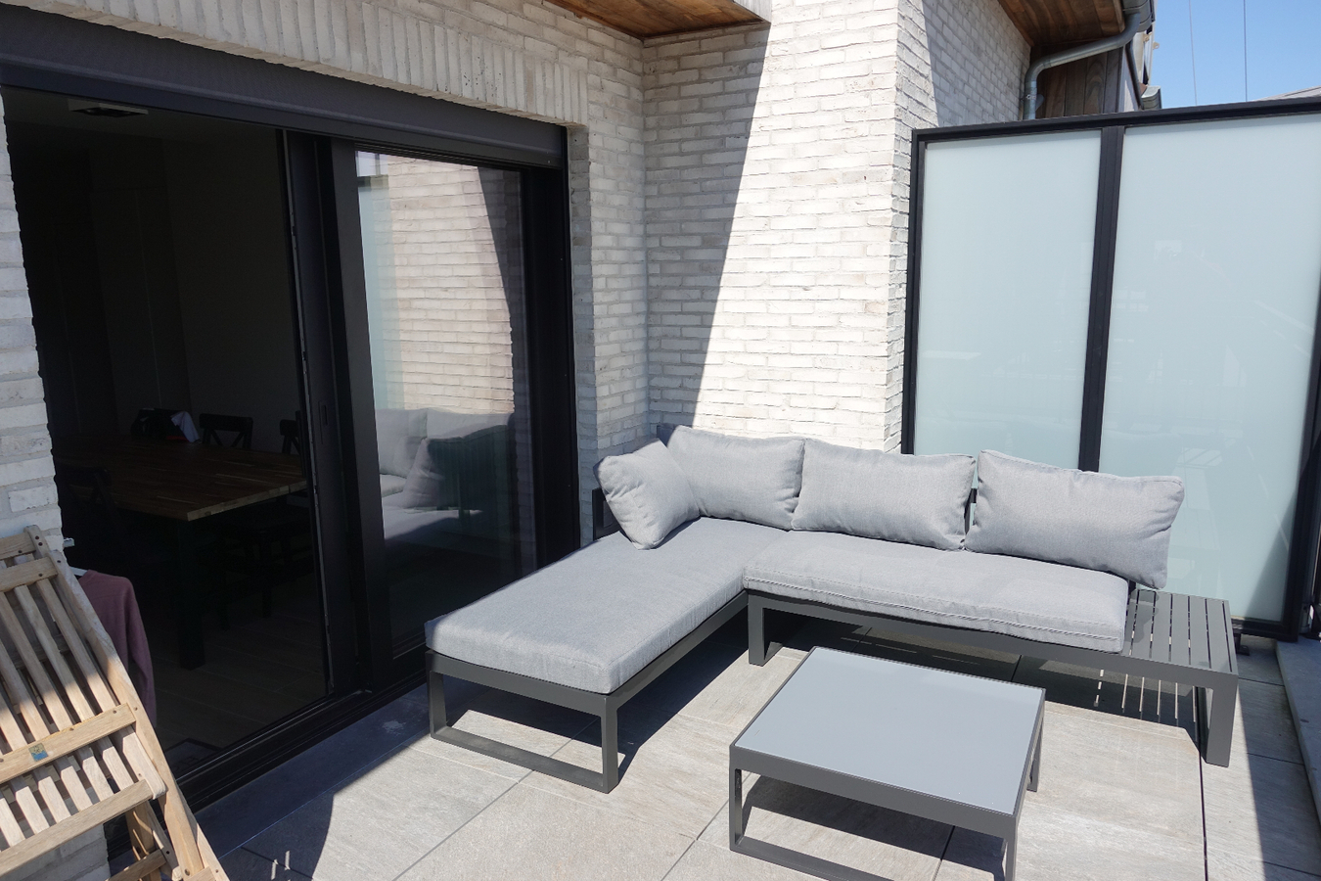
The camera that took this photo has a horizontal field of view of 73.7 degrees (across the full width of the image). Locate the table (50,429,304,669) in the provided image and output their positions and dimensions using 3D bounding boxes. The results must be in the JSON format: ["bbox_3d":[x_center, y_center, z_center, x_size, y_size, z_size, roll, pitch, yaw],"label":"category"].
[{"bbox_3d":[-2.480,0.486,4.294,2.100,0.740,0.955,4,11,27],"label":"table"}]

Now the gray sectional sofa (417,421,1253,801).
[{"bbox_3d":[0.649,0.535,3.063,2.327,0.830,1.748,5,12,30],"label":"gray sectional sofa"}]

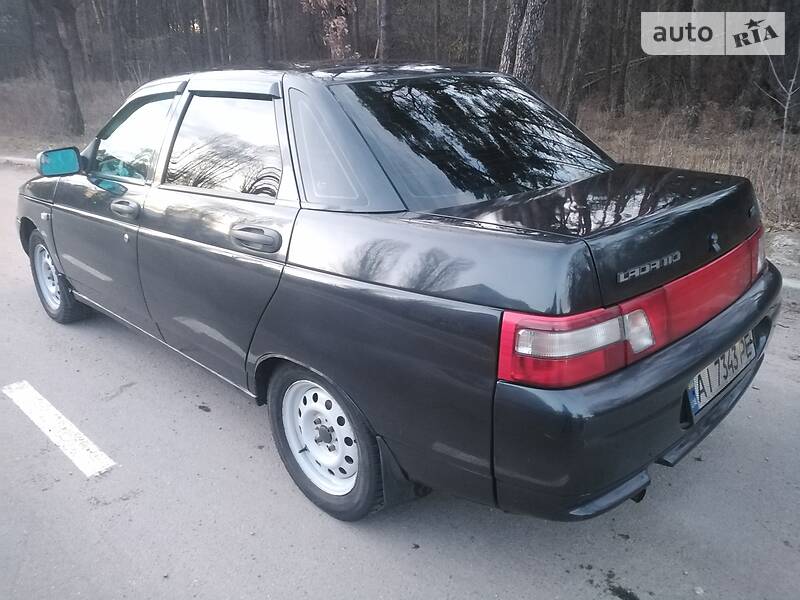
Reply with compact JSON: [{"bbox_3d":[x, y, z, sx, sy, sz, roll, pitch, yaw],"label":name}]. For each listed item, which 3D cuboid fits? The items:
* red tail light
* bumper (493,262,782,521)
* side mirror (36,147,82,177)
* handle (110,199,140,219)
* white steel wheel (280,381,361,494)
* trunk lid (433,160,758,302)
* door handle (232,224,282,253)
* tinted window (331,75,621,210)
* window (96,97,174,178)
[{"bbox_3d":[0.824,-0.044,1.720,0.180,0.190,1.580,18,25,41],"label":"red tail light"},{"bbox_3d":[0.850,0.190,1.771,0.290,0.380,1.620,18,25,41],"label":"bumper"},{"bbox_3d":[-1.505,-0.614,2.648,0.120,0.125,0.180,18,25,41],"label":"side mirror"},{"bbox_3d":[-1.088,-0.363,2.375,0.215,0.080,0.050,18,25,41],"label":"handle"},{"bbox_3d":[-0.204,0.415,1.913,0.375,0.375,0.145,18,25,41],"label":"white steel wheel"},{"bbox_3d":[0.655,-0.245,1.827,0.600,0.200,1.180,18,25,41],"label":"trunk lid"},{"bbox_3d":[-0.424,-0.180,1.750,0.215,0.080,0.050,18,25,41],"label":"door handle"},{"bbox_3d":[0.303,-0.592,2.076,1.200,0.100,0.590,-18,62,-43],"label":"tinted window"},{"bbox_3d":[-1.164,-0.695,2.564,0.640,0.370,0.050,18,4,41],"label":"window"}]

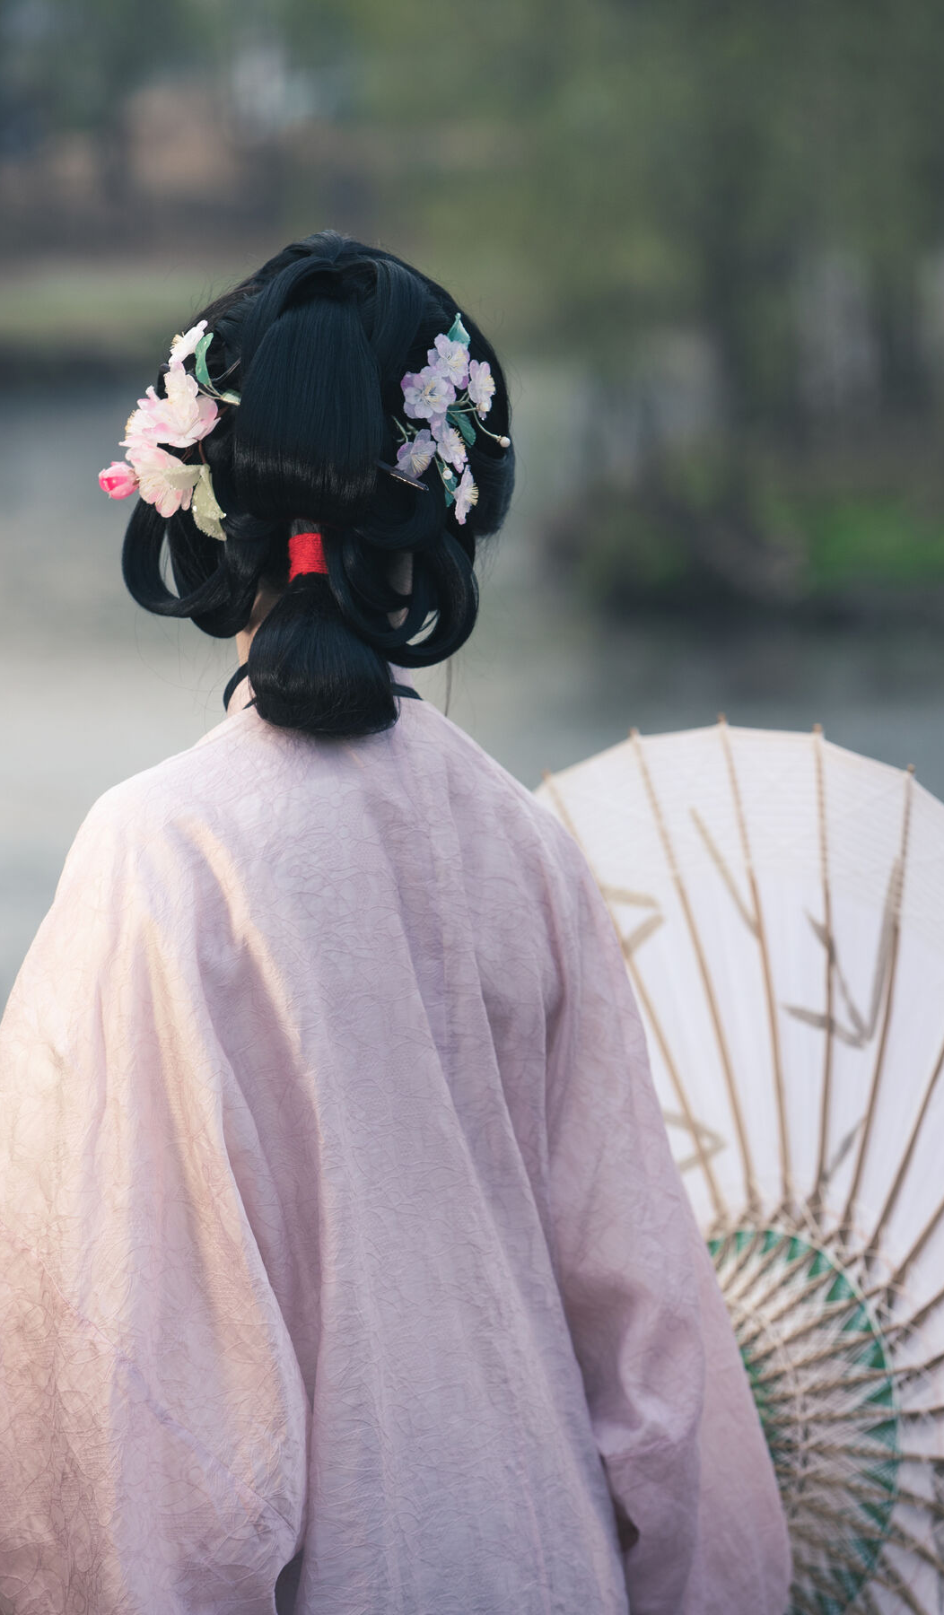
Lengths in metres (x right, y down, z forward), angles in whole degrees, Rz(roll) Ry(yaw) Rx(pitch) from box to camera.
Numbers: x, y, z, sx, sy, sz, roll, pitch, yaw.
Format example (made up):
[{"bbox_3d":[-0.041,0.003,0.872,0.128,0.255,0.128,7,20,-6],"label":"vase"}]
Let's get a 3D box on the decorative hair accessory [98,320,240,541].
[{"bbox_3d":[-0.182,-0.227,3.830,0.055,0.130,0.080,-5,7,-43],"label":"decorative hair accessory"}]

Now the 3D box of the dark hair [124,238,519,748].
[{"bbox_3d":[-0.094,-0.197,3.870,0.235,0.300,0.250,1,5,13],"label":"dark hair"}]

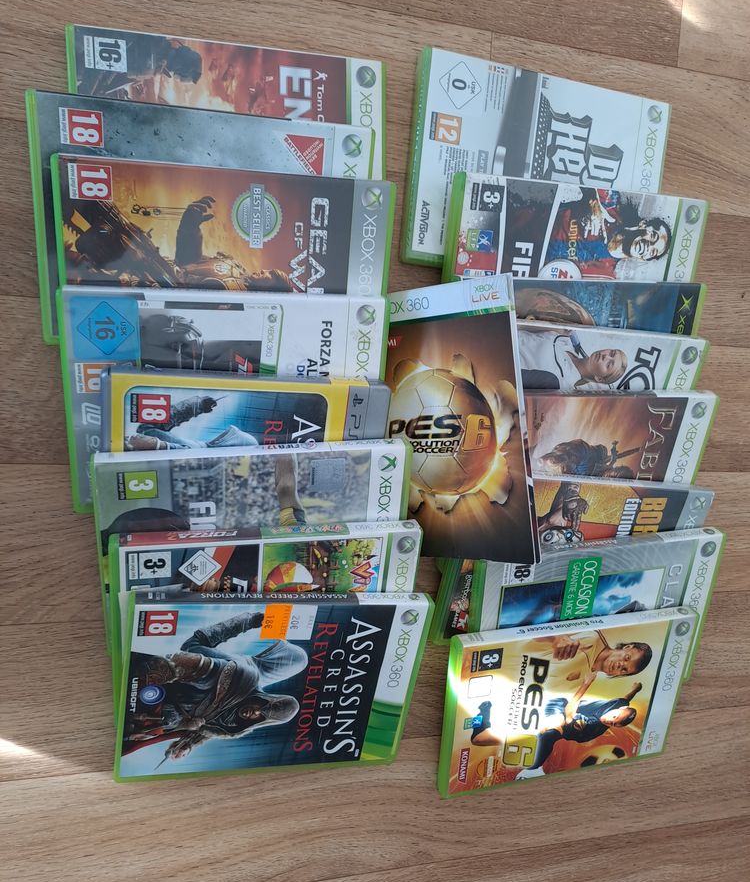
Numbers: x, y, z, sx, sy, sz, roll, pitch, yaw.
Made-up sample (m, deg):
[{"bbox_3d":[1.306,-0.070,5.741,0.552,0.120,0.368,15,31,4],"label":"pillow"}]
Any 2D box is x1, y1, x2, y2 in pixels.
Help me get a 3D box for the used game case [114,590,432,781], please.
[{"bbox_3d":[-0.065,0.160,0.471,0.190,0.015,0.135,5,112,-19],"label":"used game case"}]

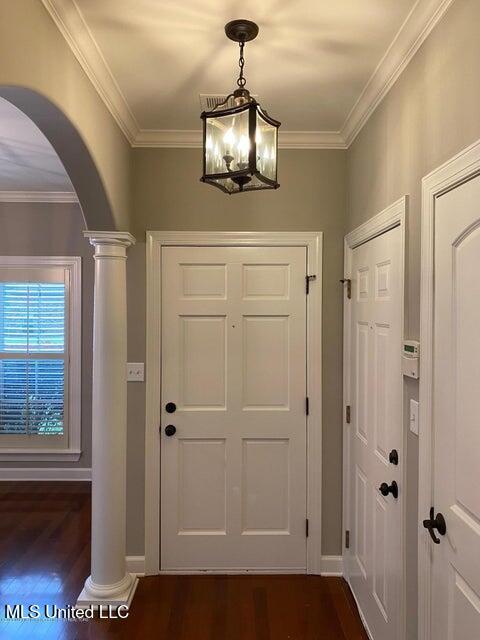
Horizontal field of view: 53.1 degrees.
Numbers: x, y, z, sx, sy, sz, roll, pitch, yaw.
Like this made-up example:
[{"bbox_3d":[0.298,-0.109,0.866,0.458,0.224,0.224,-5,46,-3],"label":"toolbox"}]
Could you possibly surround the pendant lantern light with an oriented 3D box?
[{"bbox_3d":[0.007,-0.827,1.857,0.225,0.615,0.225,1,1,29],"label":"pendant lantern light"}]

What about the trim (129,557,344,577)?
[{"bbox_3d":[-0.022,1.552,3.027,1.360,0.126,0.022,0,1,-1],"label":"trim"}]

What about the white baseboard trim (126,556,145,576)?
[{"bbox_3d":[-0.660,1.551,3.018,0.130,0.126,0.022,0,1,-1],"label":"white baseboard trim"}]

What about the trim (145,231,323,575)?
[{"bbox_3d":[-0.037,0.530,3.008,1.108,2.165,0.050,0,1,-1],"label":"trim"}]

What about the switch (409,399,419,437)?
[{"bbox_3d":[0.674,0.374,1.858,0.014,0.122,0.079,0,1,-1],"label":"switch"}]

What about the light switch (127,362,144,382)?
[{"bbox_3d":[-0.655,0.329,3.000,0.116,0.116,0.014,0,1,-1],"label":"light switch"}]

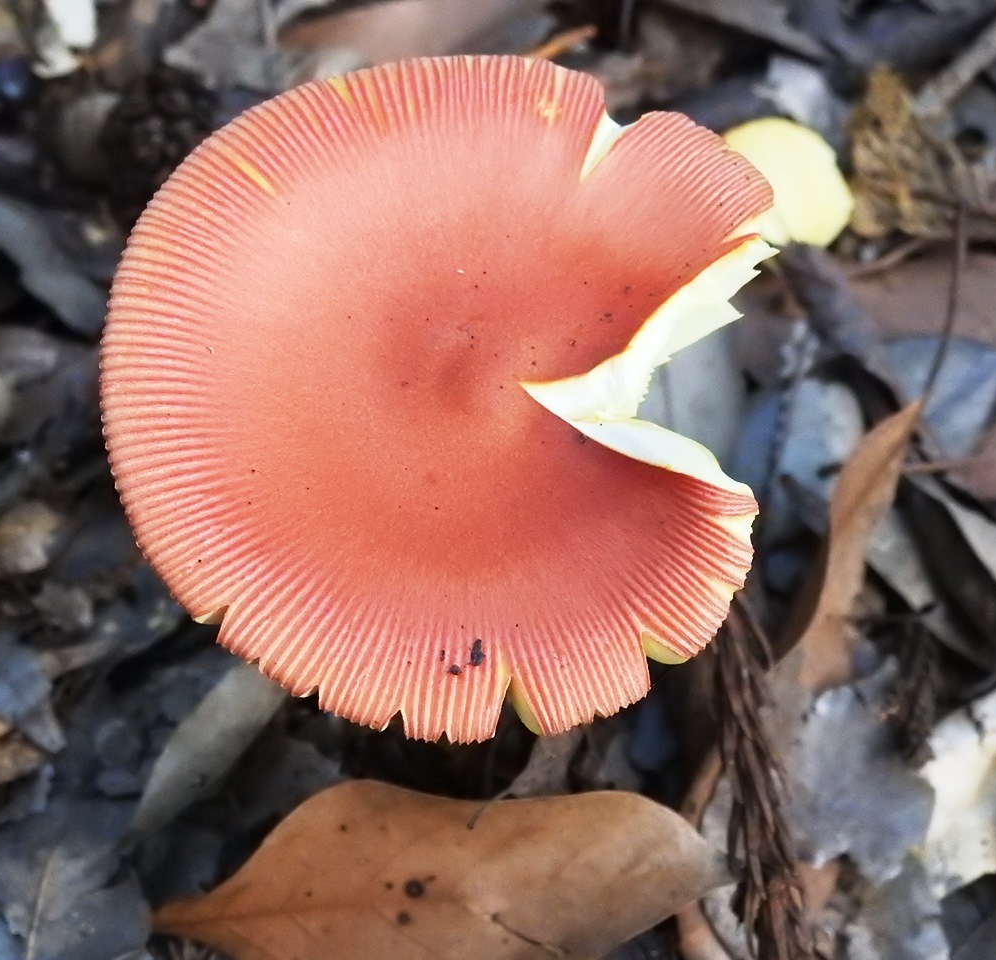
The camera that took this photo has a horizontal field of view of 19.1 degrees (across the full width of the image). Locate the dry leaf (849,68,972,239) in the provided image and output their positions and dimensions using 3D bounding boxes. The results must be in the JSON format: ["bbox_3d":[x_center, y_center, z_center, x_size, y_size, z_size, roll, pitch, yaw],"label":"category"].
[{"bbox_3d":[0.068,-0.054,0.489,0.019,0.016,0.026,2,70,1],"label":"dry leaf"}]

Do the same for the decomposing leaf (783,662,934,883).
[{"bbox_3d":[0.056,0.046,0.457,0.024,0.009,0.030,1,70,1],"label":"decomposing leaf"}]

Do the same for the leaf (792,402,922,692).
[{"bbox_3d":[0.057,0.010,0.458,0.013,0.015,0.048,20,71,7],"label":"leaf"}]

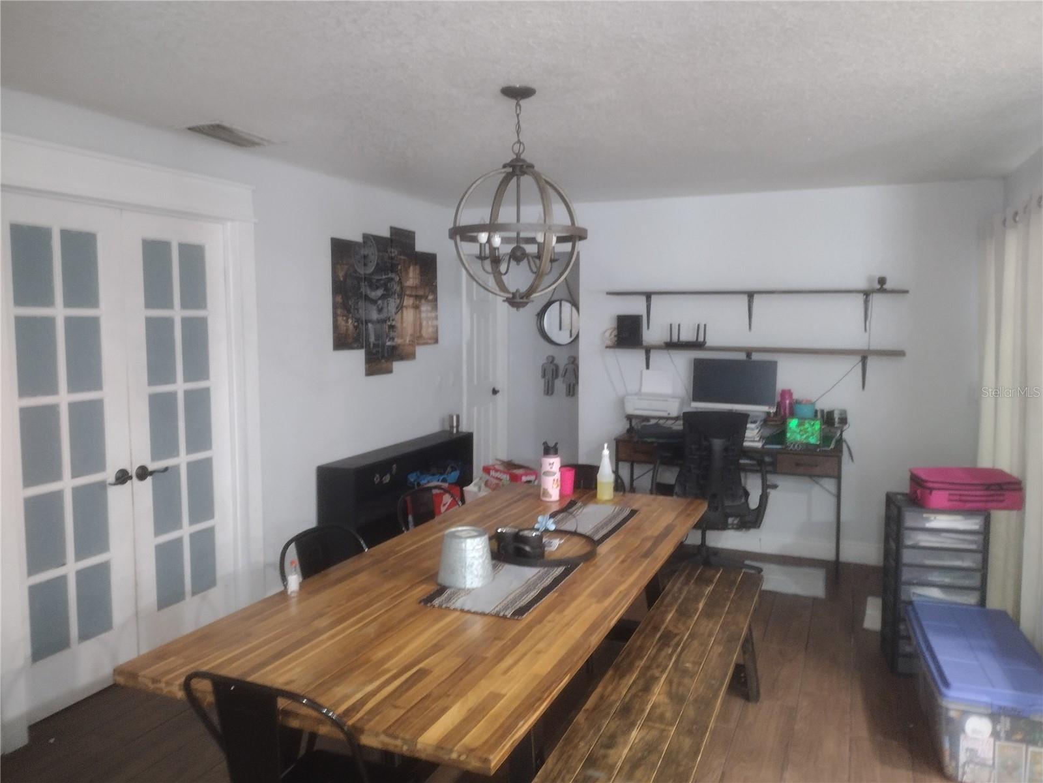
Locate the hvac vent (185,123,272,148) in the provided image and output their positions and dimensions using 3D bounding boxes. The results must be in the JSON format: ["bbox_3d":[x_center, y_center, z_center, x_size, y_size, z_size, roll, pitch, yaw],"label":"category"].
[{"bbox_3d":[-1.337,-1.187,3.796,0.210,0.030,0.420,3,6,23],"label":"hvac vent"}]

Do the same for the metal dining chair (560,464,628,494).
[{"bbox_3d":[0.233,0.815,3.981,0.450,0.850,0.500,3,6,23],"label":"metal dining chair"}]

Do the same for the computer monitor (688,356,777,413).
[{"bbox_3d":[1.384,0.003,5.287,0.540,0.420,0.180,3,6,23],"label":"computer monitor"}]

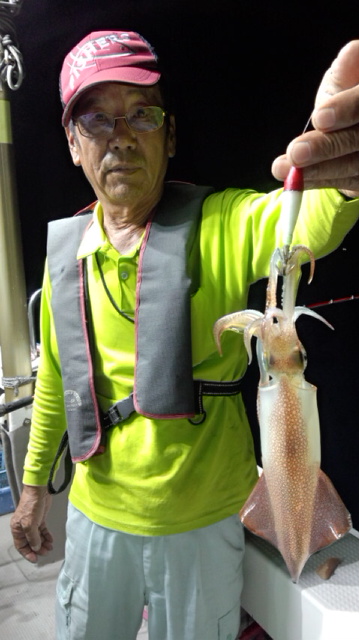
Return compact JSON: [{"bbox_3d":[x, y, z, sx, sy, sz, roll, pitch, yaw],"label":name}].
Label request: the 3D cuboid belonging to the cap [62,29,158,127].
[{"bbox_3d":[-0.111,-0.406,0.795,0.170,0.138,0.250,-9,10,3],"label":"cap"}]

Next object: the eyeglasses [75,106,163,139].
[{"bbox_3d":[-0.098,-0.323,0.800,0.141,0.045,0.140,-7,10,-6],"label":"eyeglasses"}]

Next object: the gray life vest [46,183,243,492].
[{"bbox_3d":[-0.065,0.025,0.930,0.350,0.530,0.265,-4,2,13],"label":"gray life vest"}]

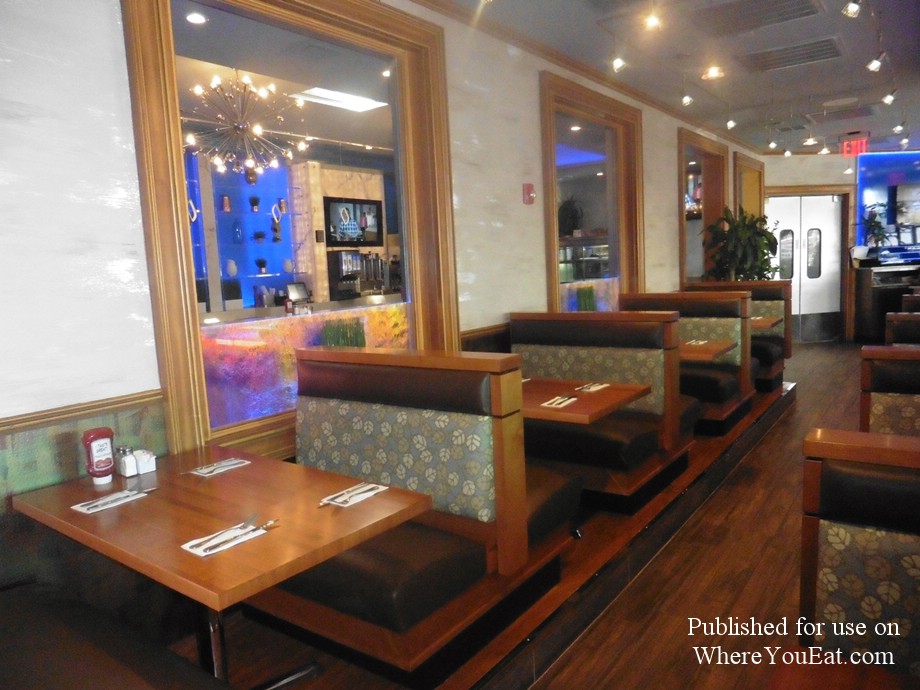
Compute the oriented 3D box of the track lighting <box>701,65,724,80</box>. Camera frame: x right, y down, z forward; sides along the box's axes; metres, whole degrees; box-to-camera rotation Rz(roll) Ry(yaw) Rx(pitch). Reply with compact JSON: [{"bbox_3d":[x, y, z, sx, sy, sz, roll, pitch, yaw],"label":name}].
[{"bbox_3d":[2.220,-2.390,5.592,0.180,0.050,0.180,2,9,37],"label":"track lighting"}]

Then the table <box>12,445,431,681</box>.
[{"bbox_3d":[-0.758,0.844,2.058,1.190,0.740,0.700,2,9,37],"label":"table"}]

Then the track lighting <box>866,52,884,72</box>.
[{"bbox_3d":[3.100,-2.108,4.760,0.120,0.140,0.110,2,9,37],"label":"track lighting"}]

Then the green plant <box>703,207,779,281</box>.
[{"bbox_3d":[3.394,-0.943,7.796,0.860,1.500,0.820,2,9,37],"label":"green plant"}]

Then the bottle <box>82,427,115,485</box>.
[{"bbox_3d":[-1.260,0.385,2.220,0.060,0.188,0.090,3,9,42],"label":"bottle"}]

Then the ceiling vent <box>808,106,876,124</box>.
[{"bbox_3d":[4.550,-2.756,7.605,0.620,0.040,0.610,2,9,37],"label":"ceiling vent"}]

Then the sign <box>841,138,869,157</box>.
[{"bbox_3d":[5.497,-2.741,8.877,0.340,0.230,0.060,2,9,37],"label":"sign"}]

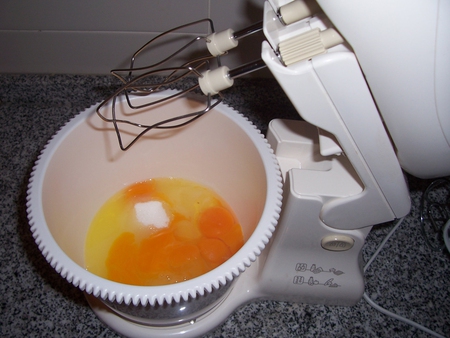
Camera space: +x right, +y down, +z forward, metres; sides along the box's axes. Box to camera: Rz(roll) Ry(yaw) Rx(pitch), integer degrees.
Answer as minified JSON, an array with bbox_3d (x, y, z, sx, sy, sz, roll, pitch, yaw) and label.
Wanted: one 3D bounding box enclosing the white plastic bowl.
[{"bbox_3d":[-0.063,0.050,0.450,0.219,0.145,0.219,5,55,0],"label":"white plastic bowl"}]

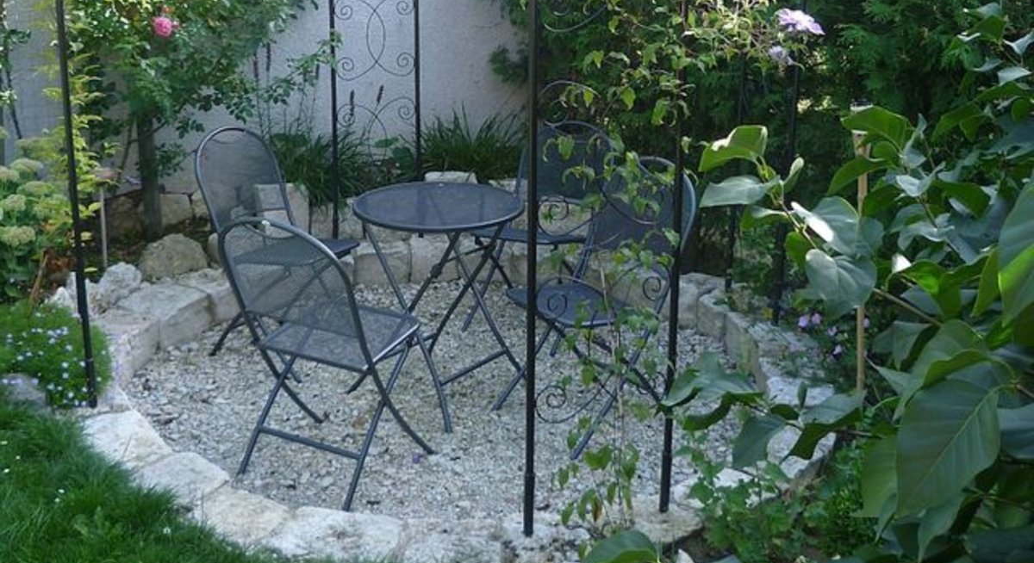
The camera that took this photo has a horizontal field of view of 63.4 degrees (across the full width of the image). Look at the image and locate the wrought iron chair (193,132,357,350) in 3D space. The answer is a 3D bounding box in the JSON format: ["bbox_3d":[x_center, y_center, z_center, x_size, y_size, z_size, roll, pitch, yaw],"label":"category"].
[{"bbox_3d":[-0.928,-0.141,3.332,0.475,0.890,0.460,9,22,18],"label":"wrought iron chair"}]

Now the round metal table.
[{"bbox_3d":[-0.293,0.064,3.098,0.600,0.735,0.600,1,21,-1],"label":"round metal table"}]

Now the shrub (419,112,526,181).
[{"bbox_3d":[-0.248,-0.731,4.504,0.600,0.430,0.500,0,21,-3],"label":"shrub"}]

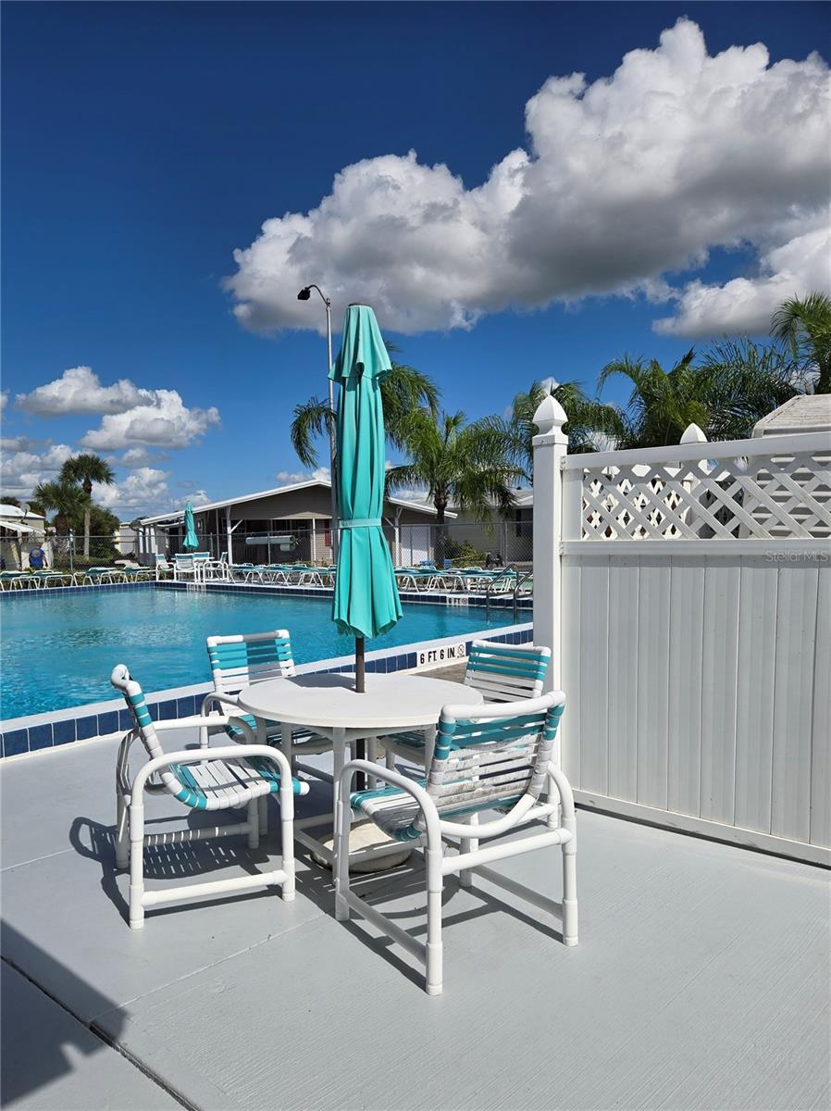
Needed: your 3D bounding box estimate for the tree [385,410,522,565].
[{"bbox_3d":[1.388,-2.443,28.000,4.900,6.100,4.900,-1,1,6],"label":"tree"}]

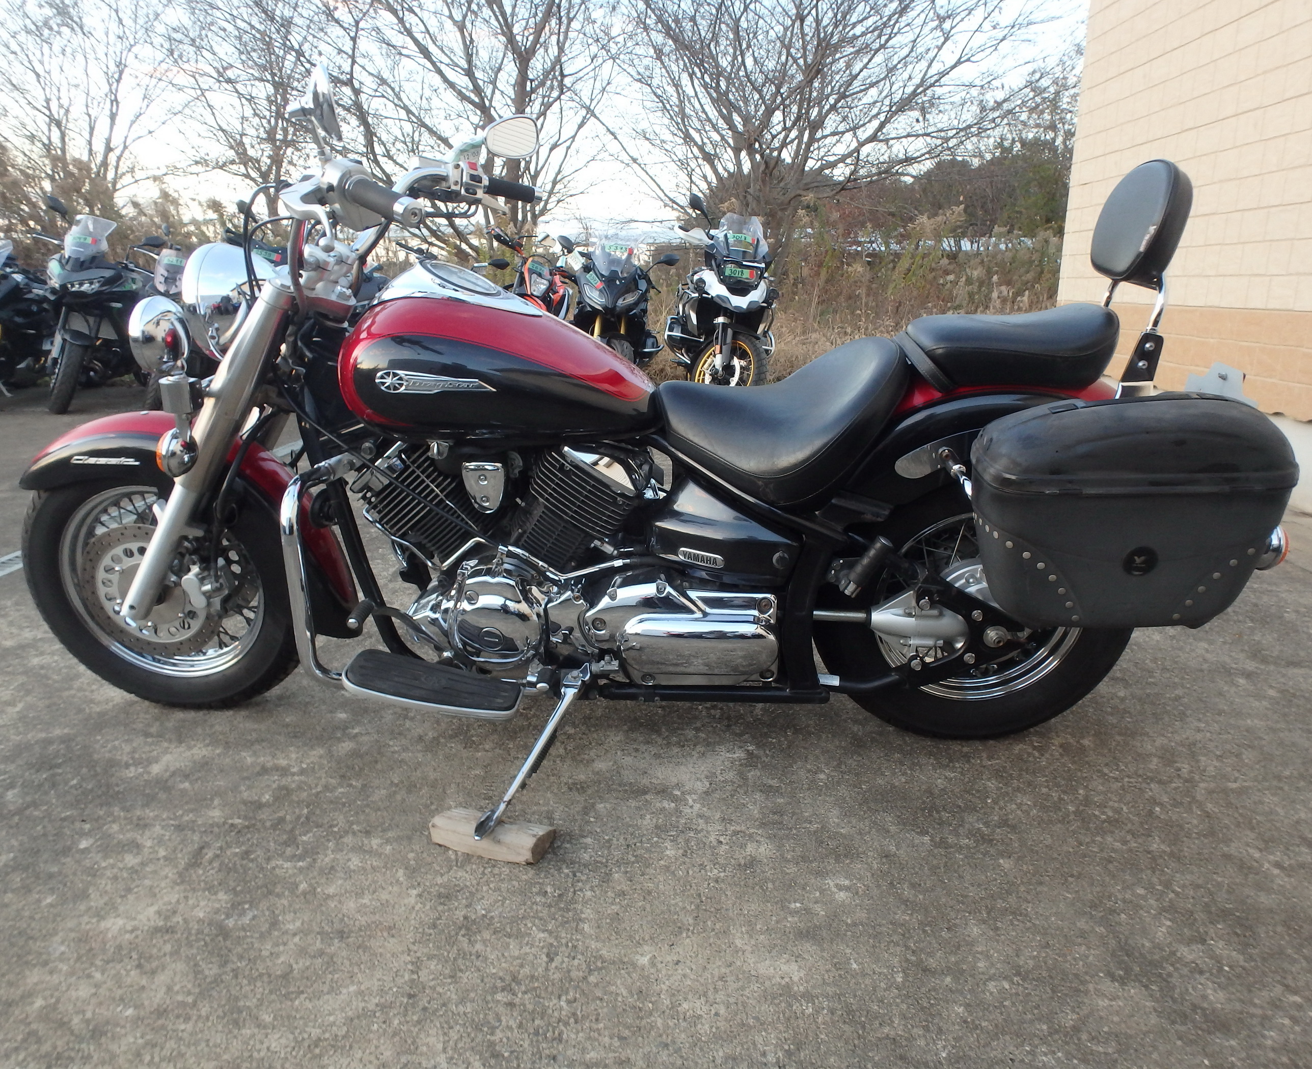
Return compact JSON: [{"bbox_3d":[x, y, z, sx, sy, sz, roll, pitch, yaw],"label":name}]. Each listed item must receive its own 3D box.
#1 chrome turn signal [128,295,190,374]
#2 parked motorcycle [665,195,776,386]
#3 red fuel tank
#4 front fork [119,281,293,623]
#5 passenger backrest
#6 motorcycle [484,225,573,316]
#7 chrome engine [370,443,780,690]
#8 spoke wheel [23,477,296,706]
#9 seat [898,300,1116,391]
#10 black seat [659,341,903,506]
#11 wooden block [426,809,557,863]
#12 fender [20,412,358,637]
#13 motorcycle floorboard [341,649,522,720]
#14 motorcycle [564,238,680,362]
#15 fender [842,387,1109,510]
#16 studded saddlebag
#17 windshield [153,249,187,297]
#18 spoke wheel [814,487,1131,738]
[{"bbox_3d":[-0.815,-0.332,1.431,0.105,0.125,0.125,1,23,3],"label":"chrome turn signal"},{"bbox_3d":[0.460,-1.807,6.919,0.940,1.480,2.220,4,16,-5],"label":"parked motorcycle"},{"bbox_3d":[-0.270,-0.348,1.588,0.550,0.285,0.310,1,23,3],"label":"red fuel tank"},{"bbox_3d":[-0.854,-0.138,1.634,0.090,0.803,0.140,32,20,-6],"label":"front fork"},{"bbox_3d":[0.808,-0.518,1.444,0.055,0.190,0.225,12,23,-1],"label":"passenger backrest"},{"bbox_3d":[-0.901,-1.658,6.808,0.820,1.250,2.170,5,16,-6],"label":"motorcycle"},{"bbox_3d":[-0.144,0.005,1.729,0.760,0.450,0.400,1,23,3],"label":"chrome engine"},{"bbox_3d":[-1.040,0.099,1.853,0.635,0.635,0.140,0,20,4],"label":"spoke wheel"},{"bbox_3d":[0.606,-0.340,1.520,0.350,0.145,0.250,1,20,6],"label":"seat"},{"bbox_3d":[0.221,-0.235,1.599,0.440,0.275,0.350,1,20,6],"label":"black seat"},{"bbox_3d":[-0.279,0.502,1.465,0.188,0.043,0.069,5,17,17],"label":"wooden block"},{"bbox_3d":[-0.932,-0.036,1.766,0.655,0.440,0.180,1,23,3],"label":"fender"},{"bbox_3d":[-0.377,0.256,1.514,0.310,0.045,0.130,5,23,2],"label":"motorcycle floorboard"},{"bbox_3d":[-0.276,-1.763,7.037,0.900,1.270,2.120,5,16,1],"label":"motorcycle"},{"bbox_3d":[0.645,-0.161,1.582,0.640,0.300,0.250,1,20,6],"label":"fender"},{"bbox_3d":[0.697,-0.033,1.318,0.440,0.340,0.210,1,20,6],"label":"studded saddlebag"},{"bbox_3d":[-3.598,-1.937,6.400,0.260,0.350,0.110,-2,-1,-10],"label":"windshield"},{"bbox_3d":[0.611,0.116,1.687,0.645,0.645,0.170,1,20,6],"label":"spoke wheel"}]

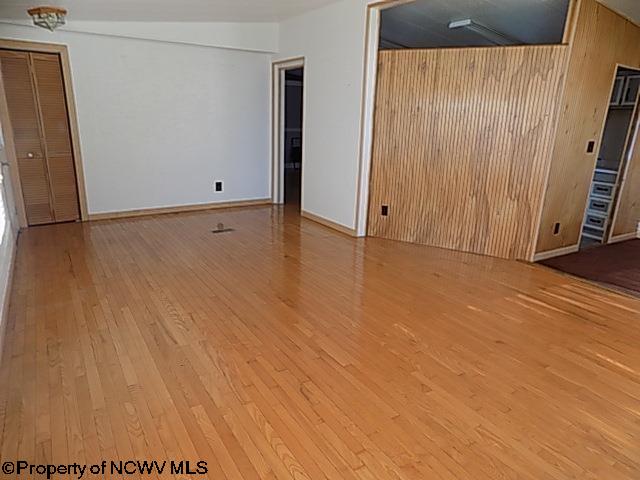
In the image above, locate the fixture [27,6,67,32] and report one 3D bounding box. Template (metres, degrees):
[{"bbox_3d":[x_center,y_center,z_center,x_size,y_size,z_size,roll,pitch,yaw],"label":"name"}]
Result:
[{"bbox_3d":[-2.798,-2.269,4.404,0.350,0.195,0.340,-16,22,-29],"label":"fixture"}]

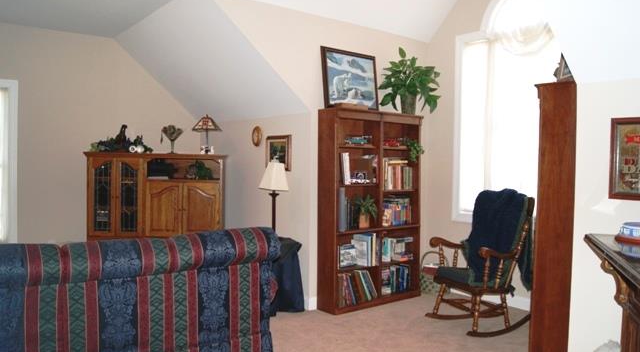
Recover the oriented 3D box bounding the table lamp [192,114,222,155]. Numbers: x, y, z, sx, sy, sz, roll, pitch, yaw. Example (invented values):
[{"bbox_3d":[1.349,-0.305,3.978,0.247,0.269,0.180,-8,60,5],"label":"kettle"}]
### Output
[{"bbox_3d":[-1.235,-0.453,5.287,0.310,0.440,0.310,1,2,-6],"label":"table lamp"}]

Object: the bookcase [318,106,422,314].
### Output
[{"bbox_3d":[0.528,0.320,4.706,1.147,1.843,0.251,0,2,-37],"label":"bookcase"}]

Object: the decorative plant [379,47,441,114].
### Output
[{"bbox_3d":[0.901,-0.935,4.838,0.530,0.670,0.450,0,2,-37],"label":"decorative plant"}]

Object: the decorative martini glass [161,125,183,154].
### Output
[{"bbox_3d":[-1.617,-0.392,5.249,0.230,0.320,0.160,1,2,-6],"label":"decorative martini glass"}]

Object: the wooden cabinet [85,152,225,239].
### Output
[{"bbox_3d":[-1.760,0.475,5.322,1.496,1.432,0.500,1,2,-6],"label":"wooden cabinet"}]

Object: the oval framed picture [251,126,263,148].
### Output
[{"bbox_3d":[-0.669,-0.416,5.080,0.022,0.218,0.175,-1,2,-37],"label":"oval framed picture"}]

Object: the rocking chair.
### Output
[{"bbox_3d":[1.396,0.704,4.197,0.860,1.130,0.620,0,2,-25],"label":"rocking chair"}]

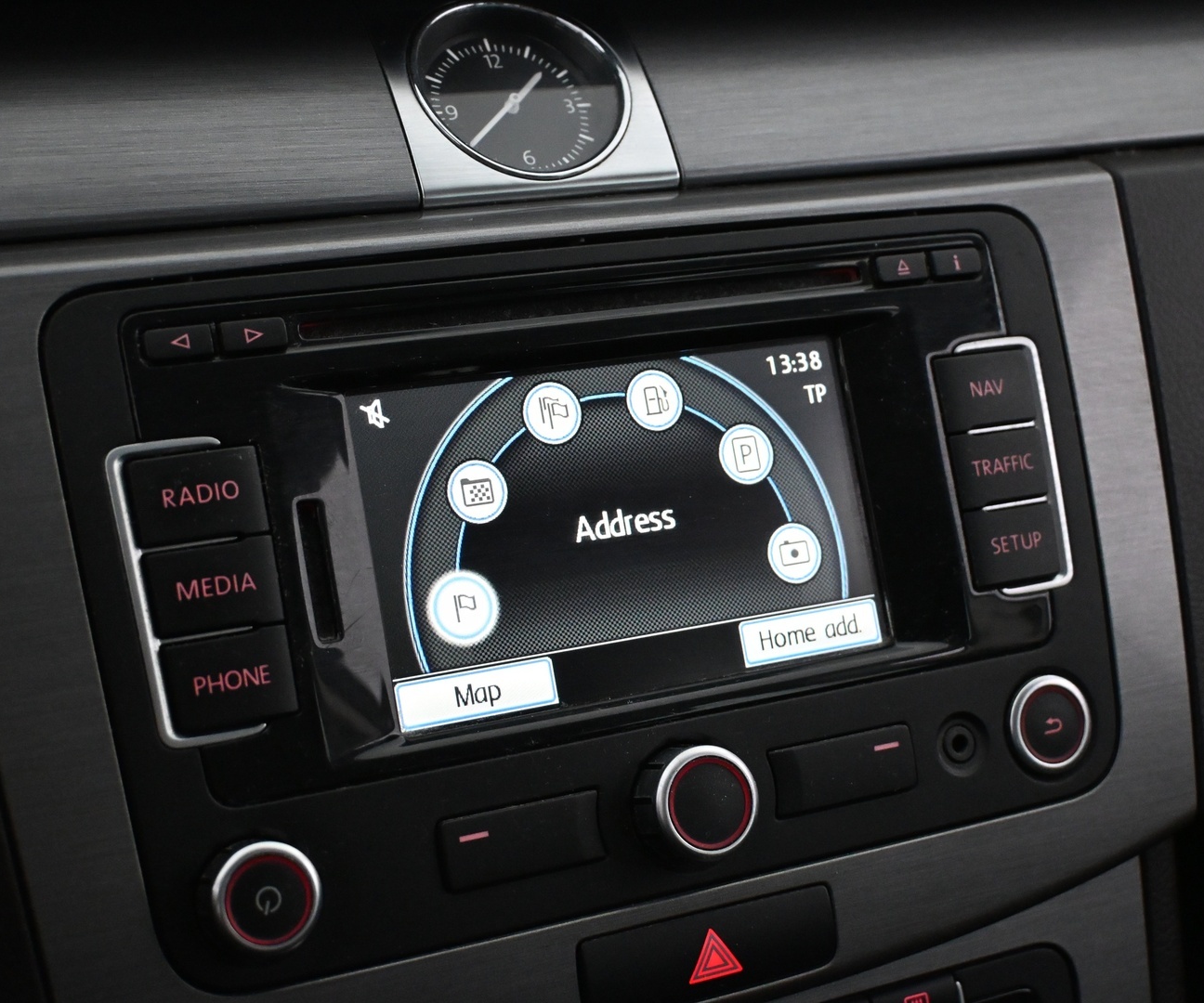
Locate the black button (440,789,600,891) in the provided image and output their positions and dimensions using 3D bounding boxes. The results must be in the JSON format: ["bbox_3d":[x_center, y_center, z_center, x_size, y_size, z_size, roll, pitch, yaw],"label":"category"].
[{"bbox_3d":[-0.016,0.065,0.387,0.033,0.013,0.005,-8,-2,-23],"label":"black button"}]

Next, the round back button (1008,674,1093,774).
[{"bbox_3d":[0.096,0.048,0.436,0.020,0.020,0.007,-8,-2,-23],"label":"round back button"}]

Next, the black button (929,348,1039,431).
[{"bbox_3d":[0.082,-0.024,0.437,0.024,0.016,0.006,-8,-2,-23],"label":"black button"}]

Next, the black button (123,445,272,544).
[{"bbox_3d":[-0.074,-0.001,0.368,0.023,0.015,0.006,-8,-2,-23],"label":"black button"}]

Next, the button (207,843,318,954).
[{"bbox_3d":[-0.062,0.070,0.361,0.019,0.019,0.012,-8,-2,-23],"label":"button"}]

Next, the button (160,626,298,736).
[{"bbox_3d":[-0.069,0.033,0.367,0.023,0.016,0.006,-8,-2,-23],"label":"button"}]

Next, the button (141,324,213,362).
[{"bbox_3d":[-0.078,-0.029,0.368,0.013,0.005,0.005,-8,-2,-23],"label":"button"}]

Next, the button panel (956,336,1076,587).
[{"bbox_3d":[0.087,-0.007,0.438,0.025,0.056,0.007,-8,-2,-23],"label":"button panel"}]

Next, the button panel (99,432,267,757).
[{"bbox_3d":[-0.075,0.017,0.366,0.025,0.055,0.007,-8,-2,-23],"label":"button panel"}]

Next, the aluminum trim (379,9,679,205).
[{"bbox_3d":[-0.018,-0.086,0.430,0.059,0.010,0.052,-8,65,-23],"label":"aluminum trim"}]

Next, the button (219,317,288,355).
[{"bbox_3d":[-0.065,-0.031,0.374,0.012,0.006,0.005,-8,-2,-23],"label":"button"}]

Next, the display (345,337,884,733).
[{"bbox_3d":[0.004,0.005,0.411,0.109,0.066,0.007,-8,-2,-23],"label":"display"}]

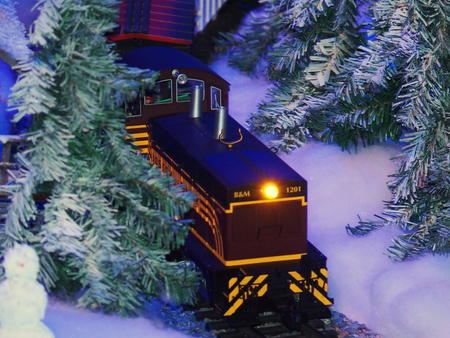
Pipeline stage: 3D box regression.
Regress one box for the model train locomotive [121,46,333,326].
[{"bbox_3d":[-0.022,0.000,2.371,0.107,0.150,0.467,-5,17,-17],"label":"model train locomotive"}]

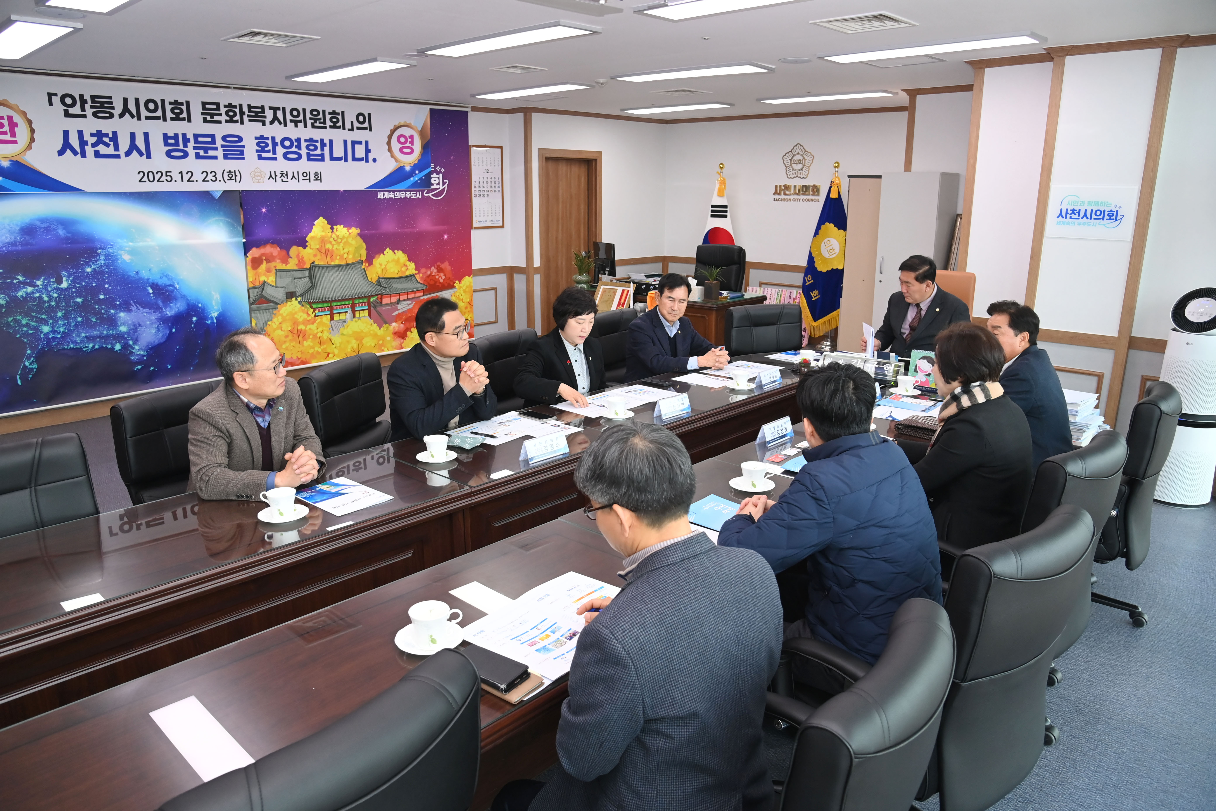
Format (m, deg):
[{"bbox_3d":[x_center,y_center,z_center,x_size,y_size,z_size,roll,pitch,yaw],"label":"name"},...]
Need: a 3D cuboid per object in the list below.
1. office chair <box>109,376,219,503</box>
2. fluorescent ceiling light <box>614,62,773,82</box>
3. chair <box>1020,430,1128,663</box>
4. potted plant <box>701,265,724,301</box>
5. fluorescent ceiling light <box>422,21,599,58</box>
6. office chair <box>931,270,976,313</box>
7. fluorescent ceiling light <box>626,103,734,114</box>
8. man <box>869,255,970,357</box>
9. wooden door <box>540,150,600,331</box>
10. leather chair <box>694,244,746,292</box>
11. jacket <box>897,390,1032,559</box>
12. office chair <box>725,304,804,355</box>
[{"bbox_3d":[-1.638,0.406,3.423,0.660,0.950,0.620,11,18,36],"label":"office chair"},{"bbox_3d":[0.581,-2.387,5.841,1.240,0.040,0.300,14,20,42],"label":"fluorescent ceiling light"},{"bbox_3d":[1.350,0.575,2.805,0.610,1.020,0.650,-12,20,-39],"label":"chair"},{"bbox_3d":[0.939,-1.116,7.304,0.200,0.310,0.200,14,20,42],"label":"potted plant"},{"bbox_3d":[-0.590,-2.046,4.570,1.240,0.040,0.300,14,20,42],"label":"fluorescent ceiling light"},{"bbox_3d":[2.121,-0.313,5.668,0.680,1.170,0.630,-12,19,-37],"label":"office chair"},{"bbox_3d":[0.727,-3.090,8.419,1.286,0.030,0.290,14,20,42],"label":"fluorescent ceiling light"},{"bbox_3d":[1.919,-0.261,5.252,0.800,1.380,0.600,-11,19,-35],"label":"man"},{"bbox_3d":[-0.442,-1.871,9.606,0.130,2.211,1.006,14,20,42],"label":"wooden door"},{"bbox_3d":[0.987,-1.054,8.478,0.640,1.160,0.700,14,20,42],"label":"leather chair"},{"bbox_3d":[1.219,0.257,2.815,0.500,0.620,0.500,13,20,40],"label":"jacket"},{"bbox_3d":[1.120,-0.161,5.572,0.600,1.010,0.640,-6,16,-22],"label":"office chair"}]

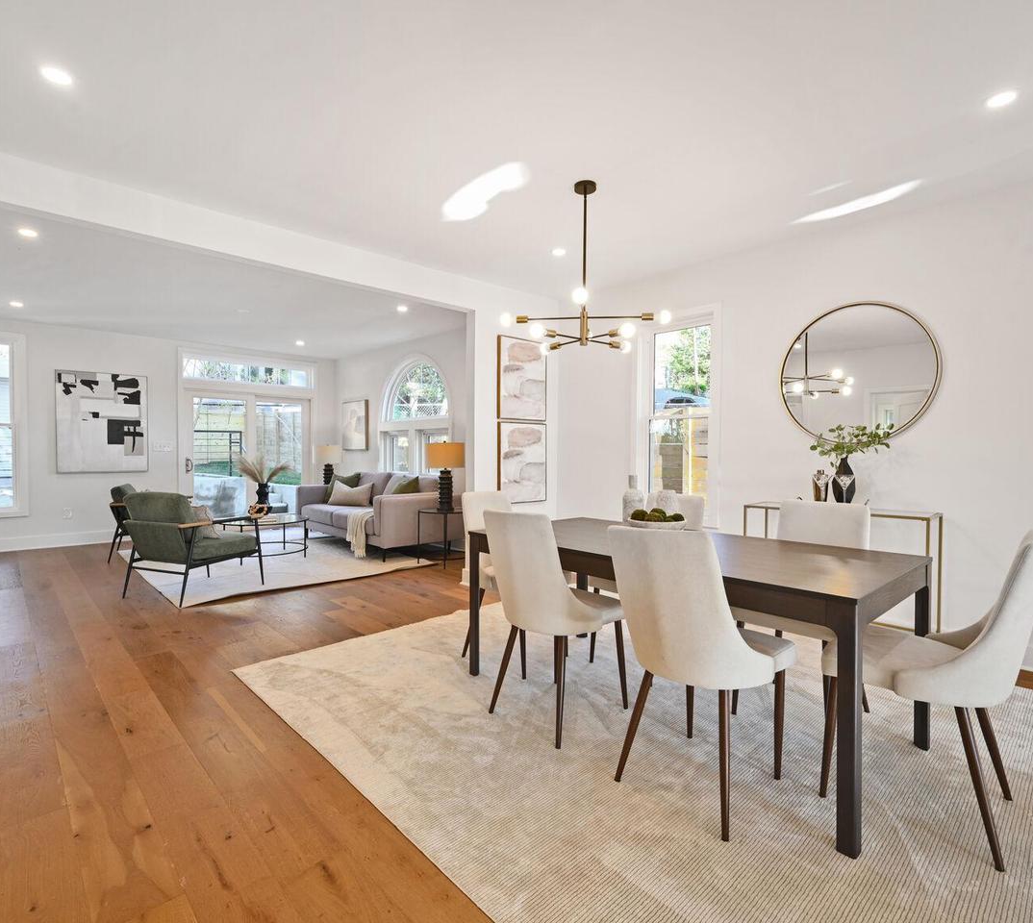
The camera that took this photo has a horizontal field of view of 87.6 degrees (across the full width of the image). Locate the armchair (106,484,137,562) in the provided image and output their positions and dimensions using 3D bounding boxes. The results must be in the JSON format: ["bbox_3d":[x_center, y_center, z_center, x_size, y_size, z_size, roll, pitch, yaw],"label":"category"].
[{"bbox_3d":[-4.096,0.651,6.119,0.800,0.830,0.700,-1,1,-31],"label":"armchair"}]

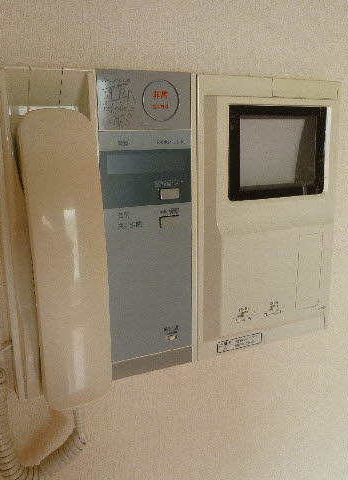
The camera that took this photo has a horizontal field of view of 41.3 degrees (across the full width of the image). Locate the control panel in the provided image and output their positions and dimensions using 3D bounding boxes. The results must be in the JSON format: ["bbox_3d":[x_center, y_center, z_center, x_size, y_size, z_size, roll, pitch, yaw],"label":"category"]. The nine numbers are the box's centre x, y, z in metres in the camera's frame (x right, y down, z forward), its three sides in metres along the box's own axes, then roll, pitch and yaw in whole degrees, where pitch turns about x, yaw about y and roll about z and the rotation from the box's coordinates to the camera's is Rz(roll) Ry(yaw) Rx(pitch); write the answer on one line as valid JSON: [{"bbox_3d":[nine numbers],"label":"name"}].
[{"bbox_3d":[-0.024,-0.009,0.378,0.076,0.242,0.024,-6,13,-24],"label":"control panel"}]

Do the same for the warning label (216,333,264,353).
[{"bbox_3d":[0.061,0.095,0.427,0.049,0.010,0.002,-6,13,-24],"label":"warning label"}]

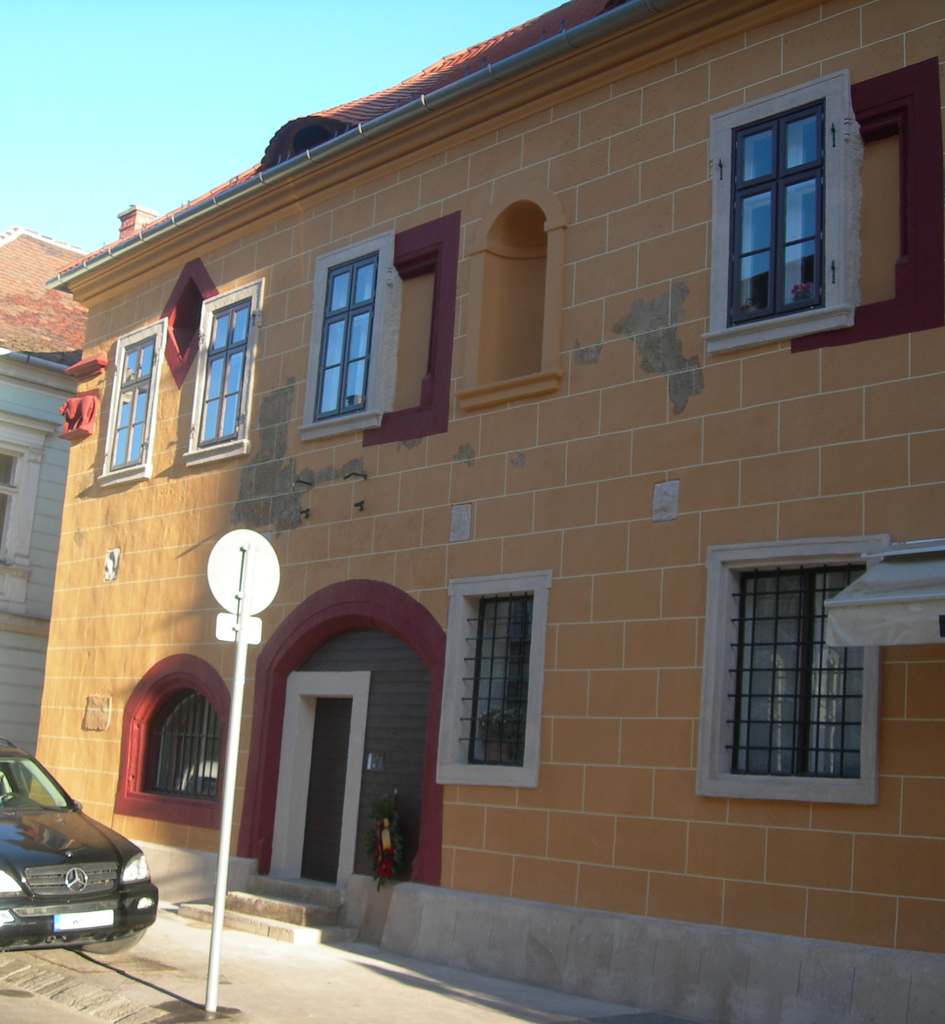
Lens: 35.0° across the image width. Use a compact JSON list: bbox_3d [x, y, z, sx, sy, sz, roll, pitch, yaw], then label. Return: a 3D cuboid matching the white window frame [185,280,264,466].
[{"bbox_3d":[-3.127,-1.762,19.393,0.200,2.299,1.481,14,-15,-41],"label":"white window frame"}]

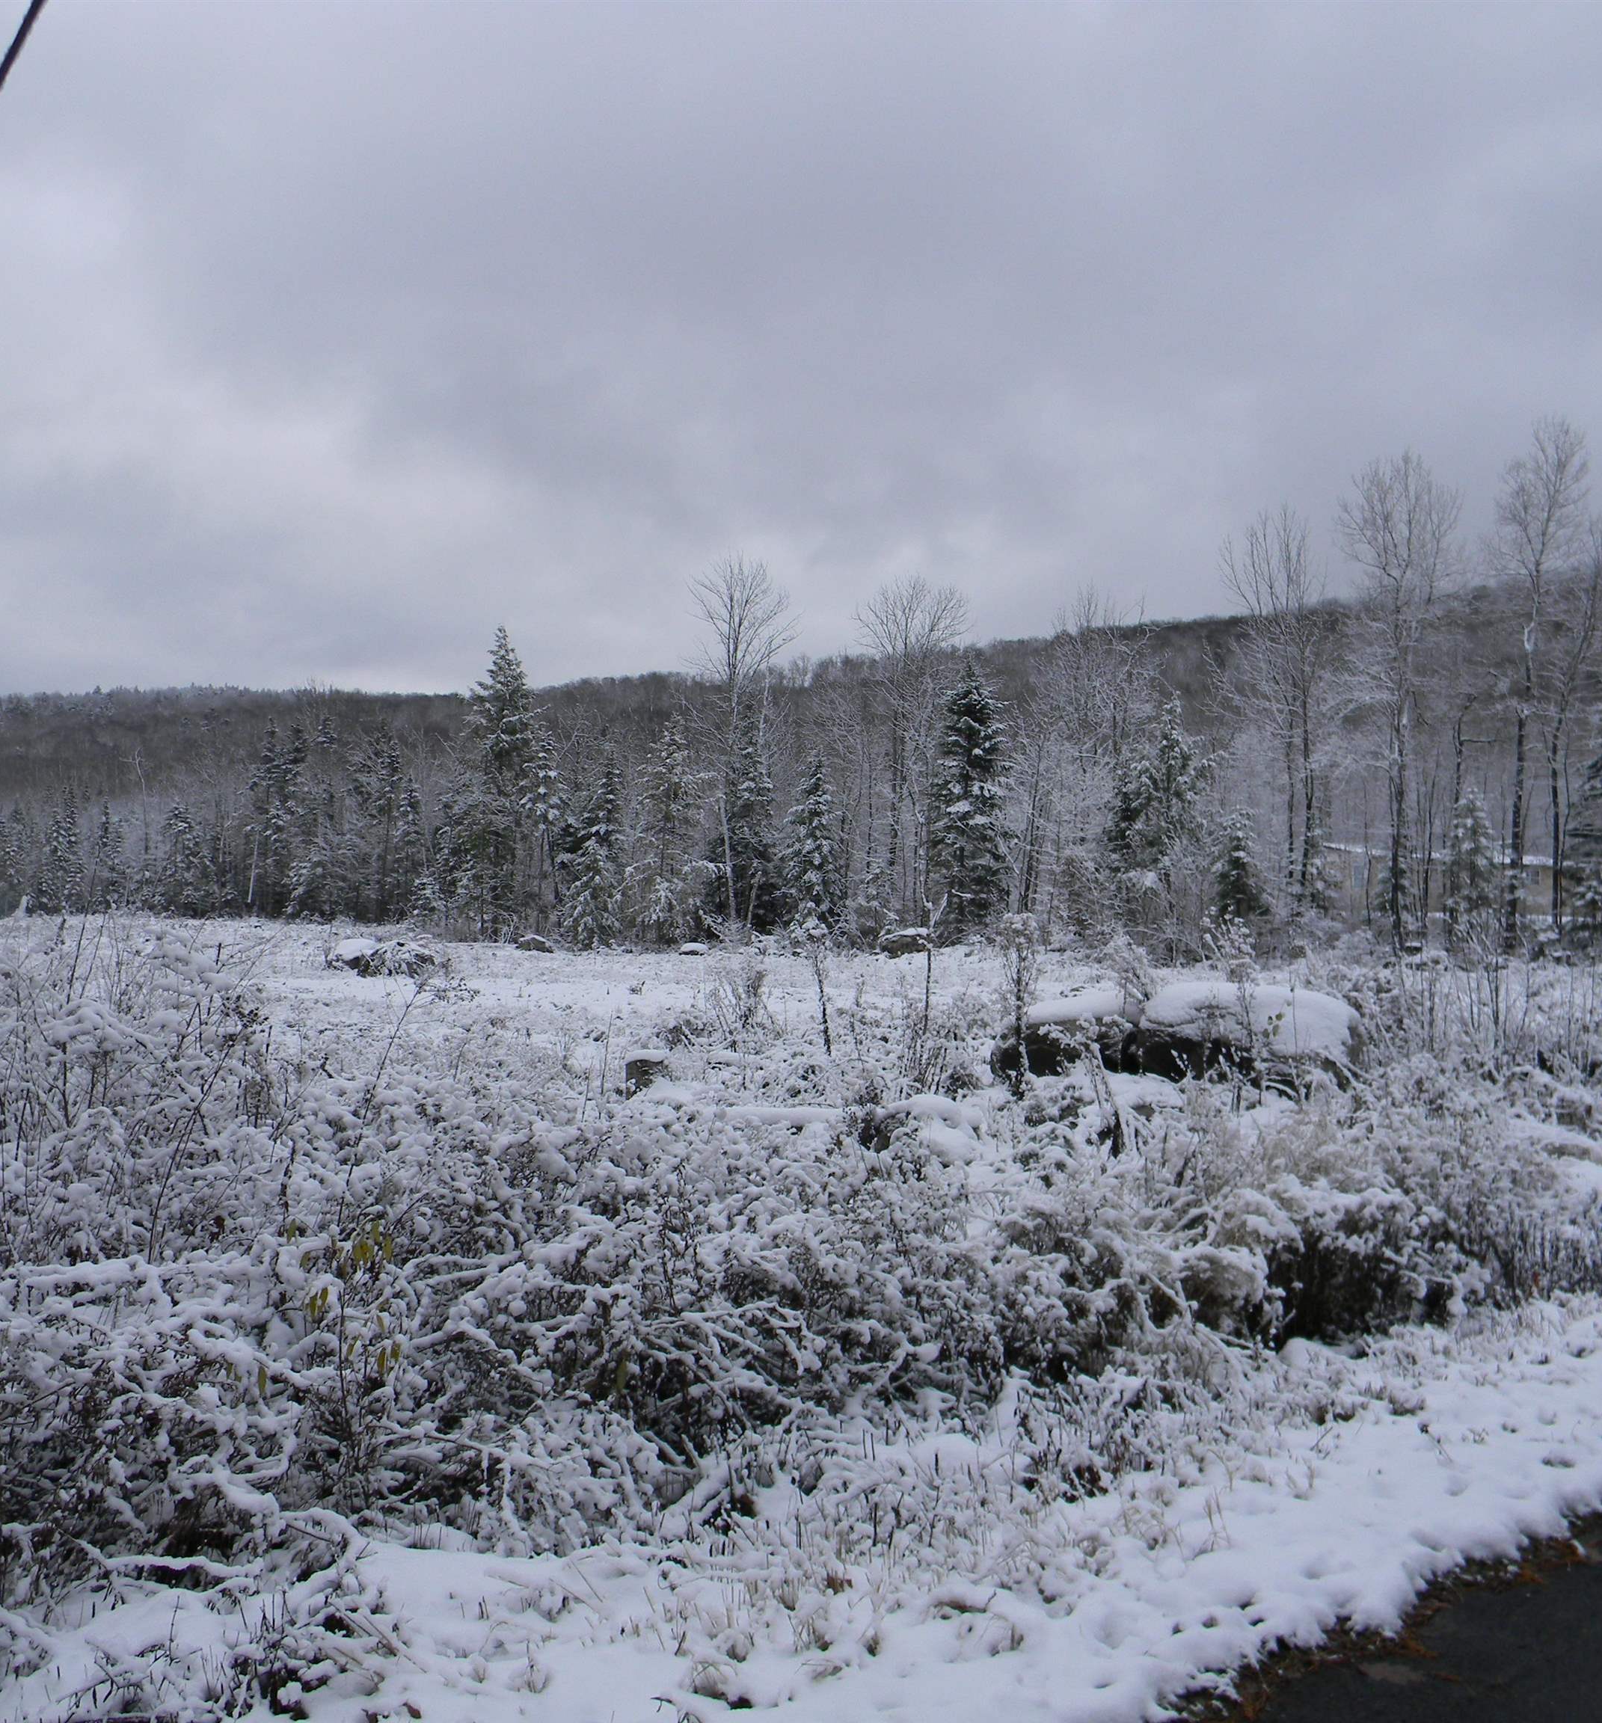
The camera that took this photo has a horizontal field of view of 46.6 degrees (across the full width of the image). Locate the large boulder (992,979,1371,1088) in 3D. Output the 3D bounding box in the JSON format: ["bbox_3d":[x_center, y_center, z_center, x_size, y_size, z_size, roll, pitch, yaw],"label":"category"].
[{"bbox_3d":[3.549,1.614,17.500,3.450,1.080,2.200,0,0,0],"label":"large boulder"}]

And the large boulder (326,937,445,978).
[{"bbox_3d":[-8.963,2.067,40.000,2.500,0.900,1.900,0,0,0],"label":"large boulder"}]

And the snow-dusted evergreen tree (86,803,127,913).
[{"bbox_3d":[-31.729,-0.123,85.000,1.900,5.100,1.900,0,0,0],"label":"snow-dusted evergreen tree"}]

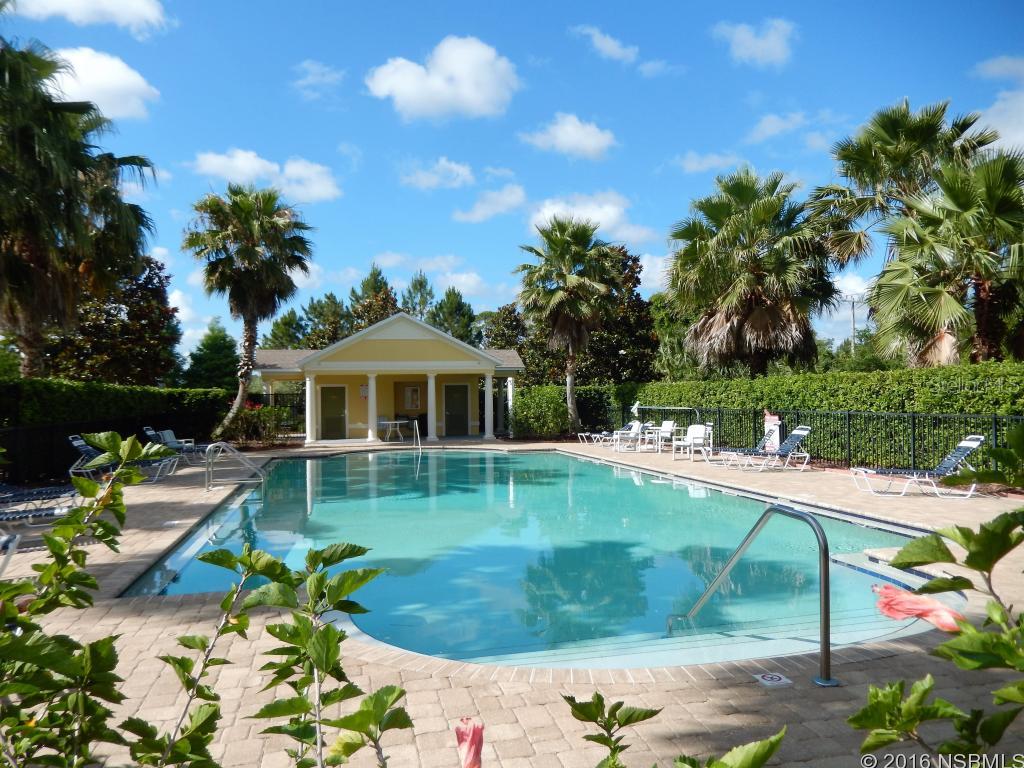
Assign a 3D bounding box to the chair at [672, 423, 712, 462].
[{"bbox_3d":[4.520,1.481,18.600,0.700,0.870,0.600,1,-2,-42],"label":"chair"}]

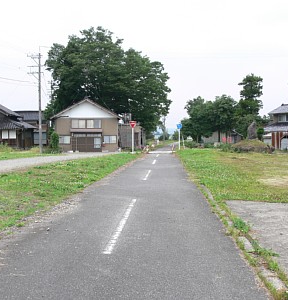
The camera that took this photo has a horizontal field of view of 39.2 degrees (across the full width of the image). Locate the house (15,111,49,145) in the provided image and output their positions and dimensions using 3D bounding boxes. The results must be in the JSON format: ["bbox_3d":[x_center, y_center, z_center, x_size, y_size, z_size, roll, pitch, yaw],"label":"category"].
[{"bbox_3d":[-17.631,-2.964,62.543,6.500,5.800,5.800,0,2,-5],"label":"house"}]

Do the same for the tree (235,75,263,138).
[{"bbox_3d":[16.244,-6.073,62.860,4.400,11.600,4.200,0,2,0],"label":"tree"}]

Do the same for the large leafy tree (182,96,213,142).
[{"bbox_3d":[7.590,-3.941,57.915,4.400,7.600,4.300,0,2,0],"label":"large leafy tree"}]

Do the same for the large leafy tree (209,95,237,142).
[{"bbox_3d":[11.170,-4.041,57.913,4.200,7.800,4.200,0,2,0],"label":"large leafy tree"}]

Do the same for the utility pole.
[{"bbox_3d":[-12.072,-5.198,45.077,1.600,11.200,0.500,0,2,0],"label":"utility pole"}]

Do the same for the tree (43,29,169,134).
[{"bbox_3d":[-6.474,-11.162,71.728,22.000,21.700,18.500,0,2,0],"label":"tree"}]

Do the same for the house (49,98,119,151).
[{"bbox_3d":[-7.551,-3.245,54.333,8.600,6.800,9.000,0,2,-4],"label":"house"}]

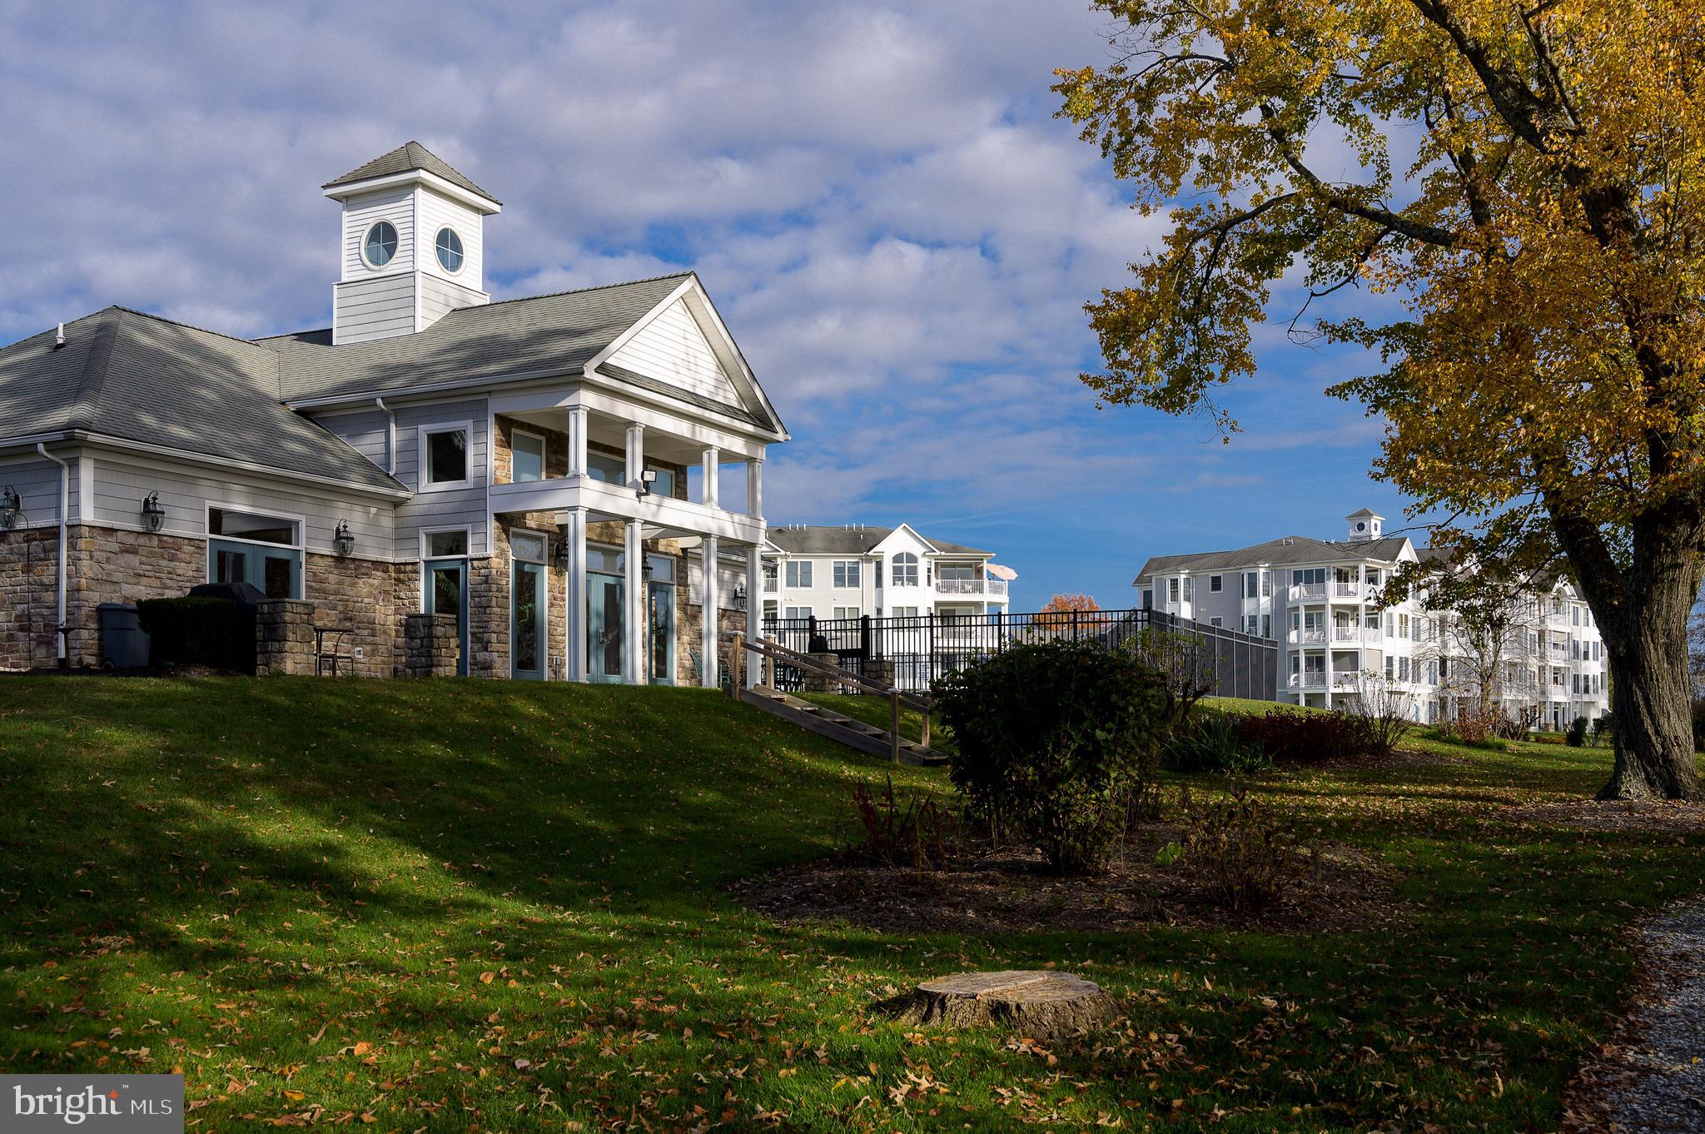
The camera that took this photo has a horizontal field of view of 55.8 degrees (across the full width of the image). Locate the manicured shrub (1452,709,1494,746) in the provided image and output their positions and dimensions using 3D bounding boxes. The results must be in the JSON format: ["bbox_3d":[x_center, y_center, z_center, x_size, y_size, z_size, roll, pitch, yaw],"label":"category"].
[{"bbox_3d":[18.129,4.692,47.000,1.200,1.050,1.100,0,-3,0],"label":"manicured shrub"}]

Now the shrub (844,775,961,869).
[{"bbox_3d":[0.367,1.988,12.500,0.910,0.740,0.850,0,-3,0],"label":"shrub"}]

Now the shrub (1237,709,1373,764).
[{"bbox_3d":[7.588,2.852,27.000,2.300,0.930,1.400,0,-3,0],"label":"shrub"}]

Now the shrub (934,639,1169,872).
[{"bbox_3d":[1.584,1.495,12.800,1.850,1.830,1.750,0,-3,0],"label":"shrub"}]

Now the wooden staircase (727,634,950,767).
[{"bbox_3d":[-0.225,2.026,24.700,3.400,2.050,1.100,-2,-4,27],"label":"wooden staircase"}]

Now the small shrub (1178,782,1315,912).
[{"bbox_3d":[2.646,1.879,10.800,0.920,0.880,0.880,0,-3,0],"label":"small shrub"}]

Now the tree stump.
[{"bbox_3d":[0.677,2.011,7.400,1.060,0.230,1.000,0,-3,0],"label":"tree stump"}]

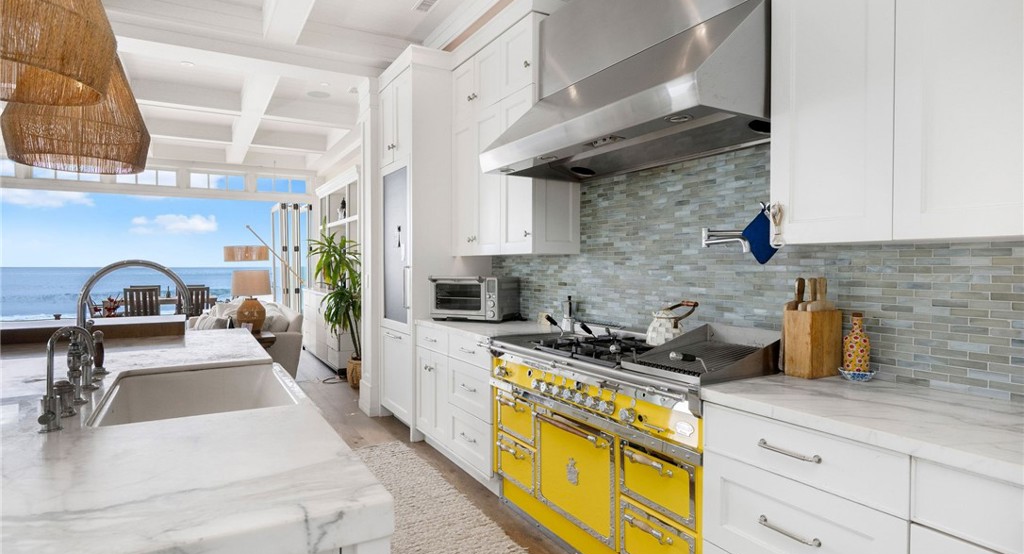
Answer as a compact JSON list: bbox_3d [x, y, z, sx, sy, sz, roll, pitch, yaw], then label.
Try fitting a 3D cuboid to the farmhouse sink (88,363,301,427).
[{"bbox_3d":[-1.046,0.520,1.860,0.575,0.255,0.870,-1,1,-30],"label":"farmhouse sink"}]

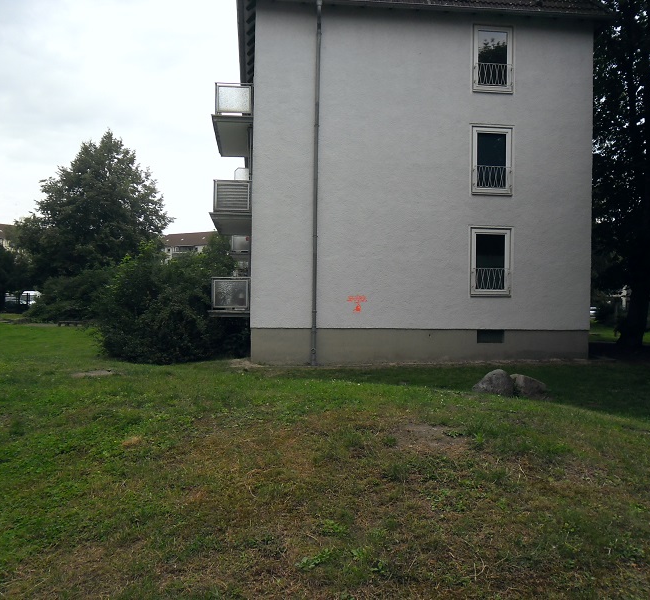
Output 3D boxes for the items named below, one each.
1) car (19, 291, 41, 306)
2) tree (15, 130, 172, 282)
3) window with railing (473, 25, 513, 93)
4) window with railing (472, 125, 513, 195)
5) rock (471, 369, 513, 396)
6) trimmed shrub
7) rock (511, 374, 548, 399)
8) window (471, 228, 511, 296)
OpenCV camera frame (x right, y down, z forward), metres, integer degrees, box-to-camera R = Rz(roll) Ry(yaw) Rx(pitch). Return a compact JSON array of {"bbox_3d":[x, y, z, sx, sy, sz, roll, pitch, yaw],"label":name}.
[{"bbox_3d":[-31.514,0.338,67.000,2.000,2.500,5.000,1,-1,-25],"label":"car"},{"bbox_3d":[-17.808,-5.654,48.000,11.400,14.500,11.200,1,-1,-7],"label":"tree"},{"bbox_3d":[4.587,-6.563,16.961,1.096,1.820,0.200,1,-1,-7],"label":"window with railing"},{"bbox_3d":[4.559,-3.802,16.935,1.108,1.850,0.200,1,-1,-7],"label":"window with railing"},{"bbox_3d":[2.781,1.382,10.300,0.660,0.480,0.520,1,-1,-7],"label":"rock"},{"bbox_3d":[-4.221,-0.028,17.500,4.000,3.400,3.800,1,-1,-7],"label":"trimmed shrub"},{"bbox_3d":[3.392,1.450,10.400,0.620,0.420,0.500,1,-1,-7],"label":"rock"},{"bbox_3d":[4.515,-1.034,16.907,1.125,1.841,0.200,1,-1,-7],"label":"window"}]

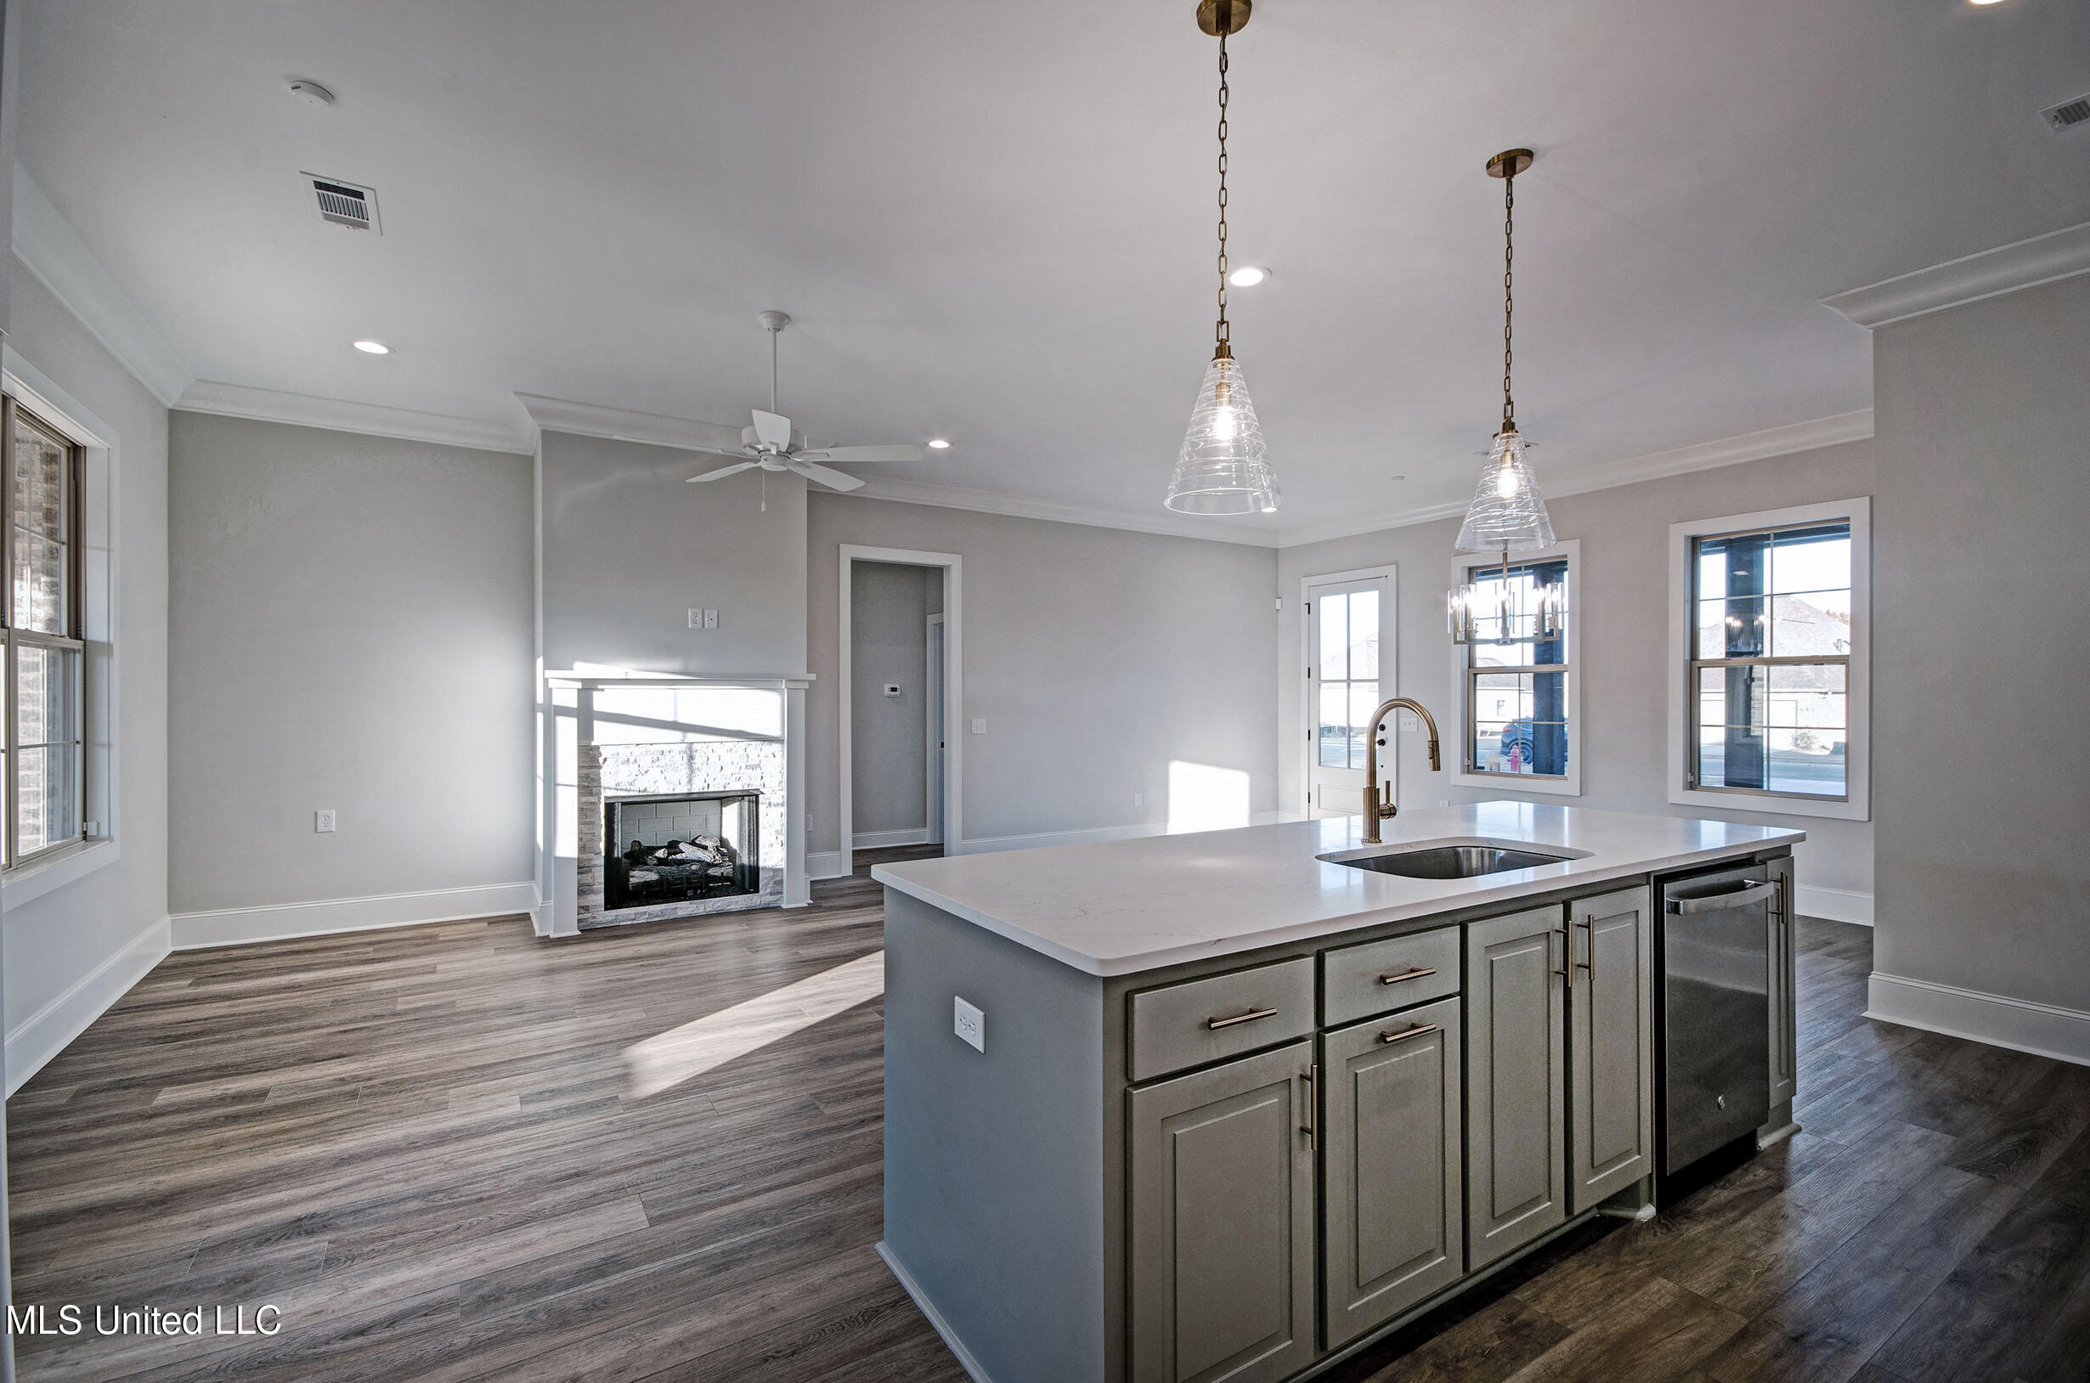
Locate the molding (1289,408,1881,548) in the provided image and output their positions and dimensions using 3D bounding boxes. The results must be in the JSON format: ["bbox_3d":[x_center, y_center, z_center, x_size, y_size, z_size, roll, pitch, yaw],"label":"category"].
[{"bbox_3d":[3.691,-1.584,7.019,0.125,0.150,4.858,0,0,-32],"label":"molding"}]

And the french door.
[{"bbox_3d":[2.933,0.139,8.378,0.100,2.520,1.015,0,0,-32],"label":"french door"}]

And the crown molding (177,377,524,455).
[{"bbox_3d":[-3.893,-1.576,4.996,1.652,0.155,0.125,0,0,-32],"label":"crown molding"}]

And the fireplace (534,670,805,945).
[{"bbox_3d":[-2.237,0.638,5.415,1.554,1.512,0.420,0,0,-32],"label":"fireplace"}]

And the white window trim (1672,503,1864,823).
[{"bbox_3d":[4.681,-0.193,5.653,0.120,1.939,1.049,0,0,-32],"label":"white window trim"}]

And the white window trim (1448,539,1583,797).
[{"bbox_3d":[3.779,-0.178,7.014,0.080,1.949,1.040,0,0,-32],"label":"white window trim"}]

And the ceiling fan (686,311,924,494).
[{"bbox_3d":[-1.176,-1.309,3.802,1.300,0.710,1.300,0,0,-32],"label":"ceiling fan"}]

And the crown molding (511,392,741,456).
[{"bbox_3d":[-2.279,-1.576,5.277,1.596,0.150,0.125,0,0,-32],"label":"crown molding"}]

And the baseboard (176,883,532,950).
[{"bbox_3d":[-3.924,1.295,5.040,1.652,0.193,0.025,0,0,-32],"label":"baseboard"}]

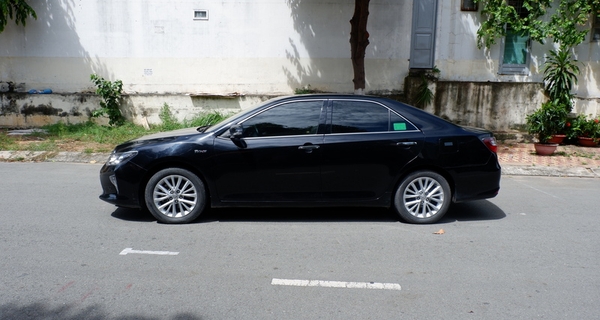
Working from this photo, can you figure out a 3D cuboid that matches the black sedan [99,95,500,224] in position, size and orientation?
[{"bbox_3d":[0.013,-0.134,5.253,4.840,1.470,1.830,1,8,-4],"label":"black sedan"}]

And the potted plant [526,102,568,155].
[{"bbox_3d":[5.481,-0.677,8.878,0.820,1.150,0.820,1,8,1],"label":"potted plant"}]

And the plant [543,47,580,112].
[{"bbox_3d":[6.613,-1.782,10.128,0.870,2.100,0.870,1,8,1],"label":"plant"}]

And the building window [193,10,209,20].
[{"bbox_3d":[-2.803,-4.096,11.336,0.442,0.286,0.100,1,8,1],"label":"building window"}]

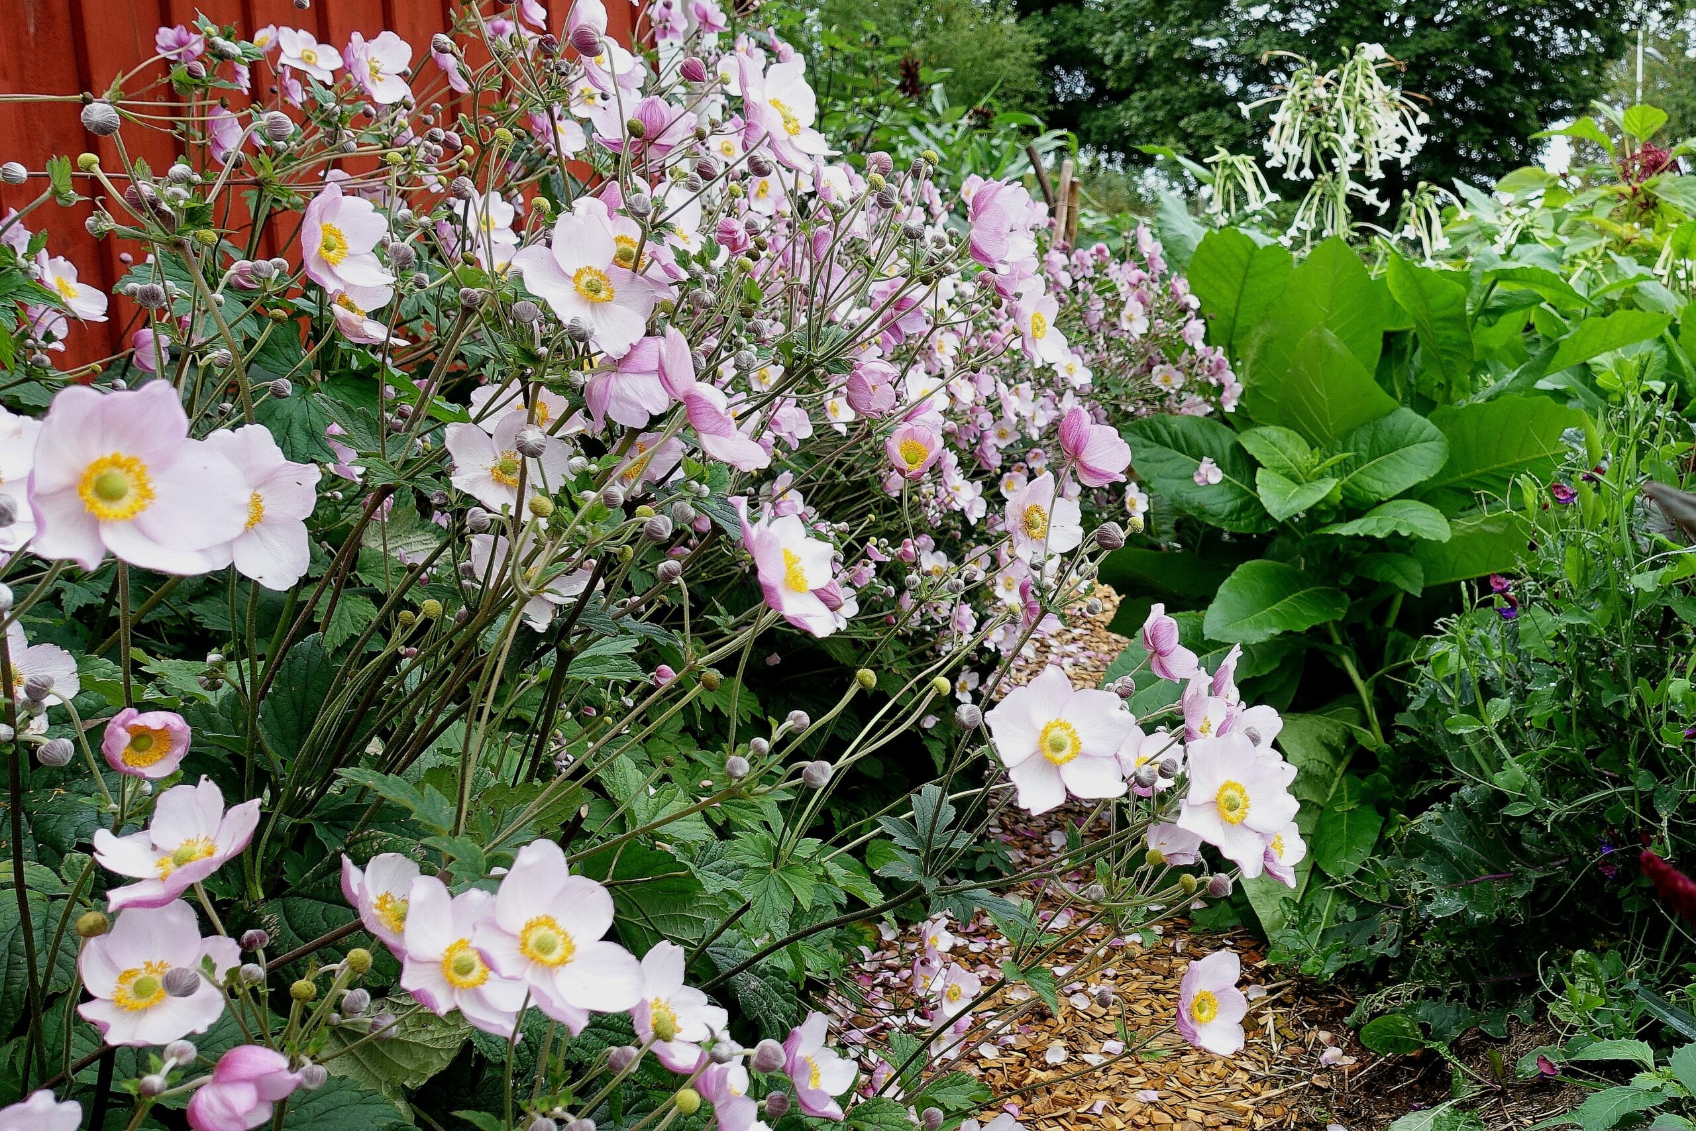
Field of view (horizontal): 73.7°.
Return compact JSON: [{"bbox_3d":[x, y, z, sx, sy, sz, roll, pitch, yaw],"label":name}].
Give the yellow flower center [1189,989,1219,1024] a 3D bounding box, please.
[{"bbox_3d":[0.236,0.292,0.750,0.022,0.022,0.009,-5,-11,-19],"label":"yellow flower center"}]

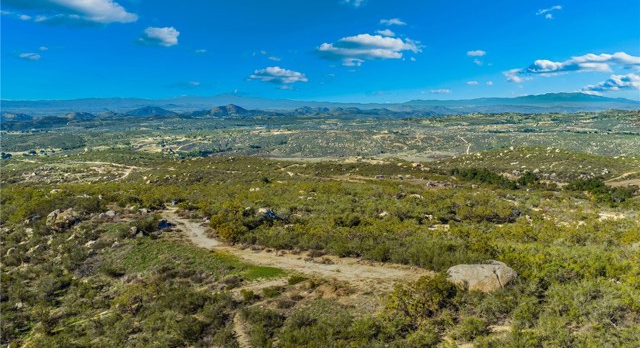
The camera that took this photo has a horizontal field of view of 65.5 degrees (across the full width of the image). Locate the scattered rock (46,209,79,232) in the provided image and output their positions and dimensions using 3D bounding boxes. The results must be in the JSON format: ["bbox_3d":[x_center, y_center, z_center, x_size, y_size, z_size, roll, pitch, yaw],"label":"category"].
[{"bbox_3d":[-30.020,5.421,58.000,3.700,2.200,2.800,-4,9,-28],"label":"scattered rock"}]

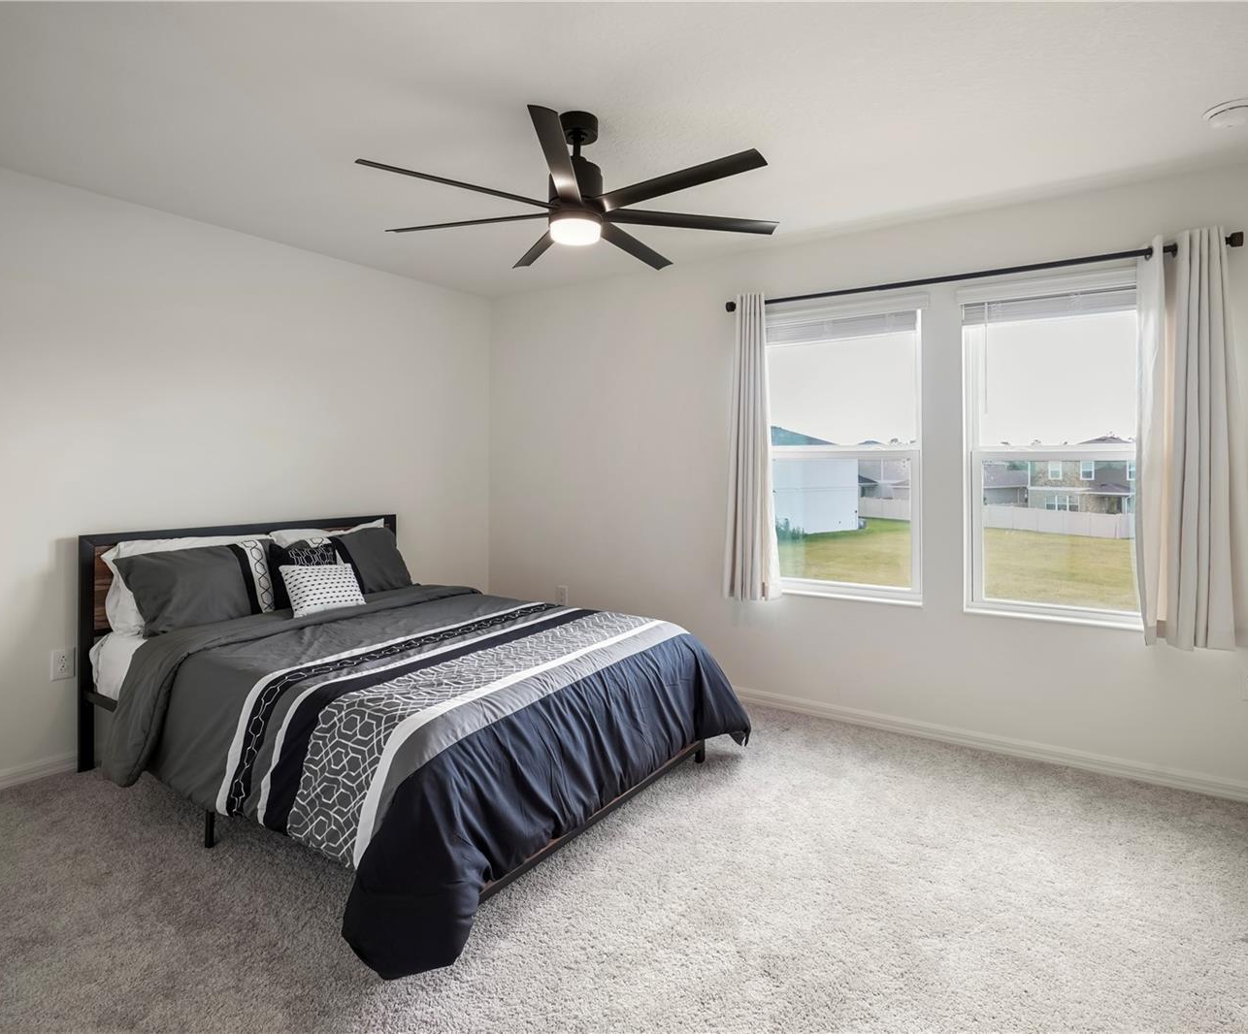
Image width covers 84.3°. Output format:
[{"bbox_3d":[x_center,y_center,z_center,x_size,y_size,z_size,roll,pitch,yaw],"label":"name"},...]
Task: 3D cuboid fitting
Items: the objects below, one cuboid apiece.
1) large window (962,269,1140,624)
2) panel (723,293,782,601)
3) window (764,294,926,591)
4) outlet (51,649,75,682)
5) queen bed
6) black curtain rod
[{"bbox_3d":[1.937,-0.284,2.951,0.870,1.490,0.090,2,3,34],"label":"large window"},{"bbox_3d":[0.689,-0.368,3.680,0.325,1.645,0.130,2,3,34],"label":"panel"},{"bbox_3d":[1.063,-0.338,3.546,0.875,1.490,0.090,2,3,34],"label":"window"},{"bbox_3d":[-2.326,0.617,2.866,0.012,0.124,0.076,2,3,34],"label":"outlet"},{"bbox_3d":[-0.920,0.574,2.888,2.250,0.965,1.670,2,3,34],"label":"queen bed"},{"bbox_3d":[1.445,-1.091,3.185,2.128,0.060,0.095,2,3,34],"label":"black curtain rod"}]

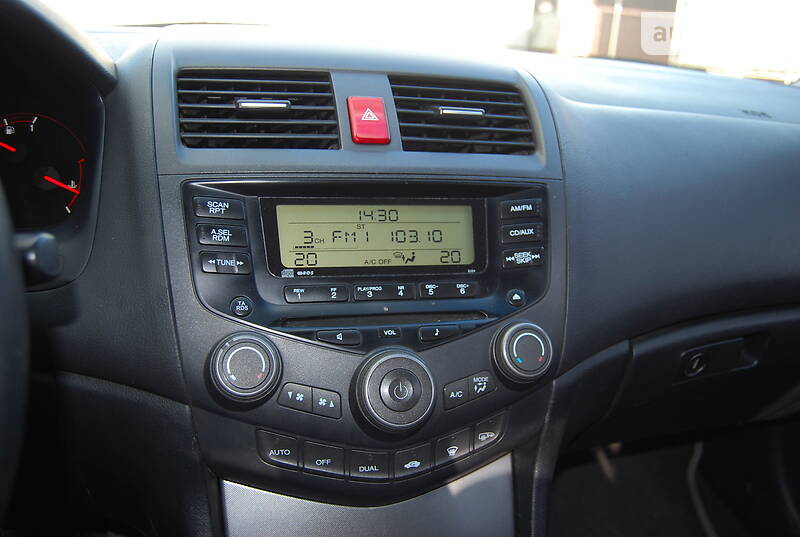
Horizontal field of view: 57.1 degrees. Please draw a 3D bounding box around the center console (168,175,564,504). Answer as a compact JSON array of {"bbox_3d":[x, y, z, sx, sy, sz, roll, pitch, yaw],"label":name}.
[{"bbox_3d":[-0.011,0.049,0.481,0.273,0.224,0.087,-1,-5,-15],"label":"center console"}]

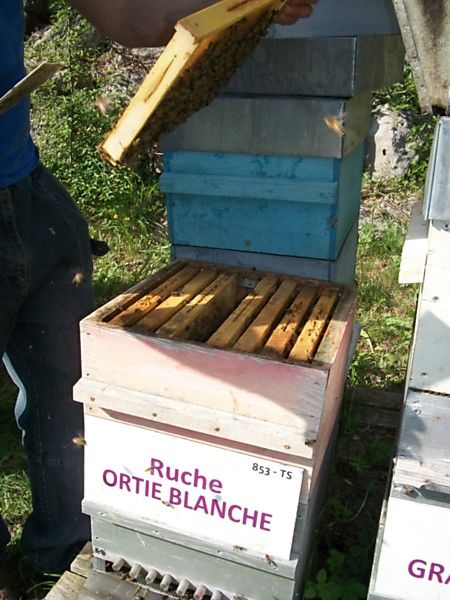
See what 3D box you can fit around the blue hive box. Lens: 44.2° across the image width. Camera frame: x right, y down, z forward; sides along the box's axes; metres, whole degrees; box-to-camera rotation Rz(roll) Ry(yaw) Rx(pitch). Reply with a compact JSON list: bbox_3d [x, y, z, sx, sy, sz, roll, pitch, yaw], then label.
[{"bbox_3d":[0.109,-0.254,1.289,0.364,0.208,0.391,7,21,19],"label":"blue hive box"}]

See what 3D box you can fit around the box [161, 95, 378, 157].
[{"bbox_3d":[0.107,-0.396,1.240,0.376,0.106,0.385,7,21,19],"label":"box"}]

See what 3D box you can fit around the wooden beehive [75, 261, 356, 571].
[{"bbox_3d":[0.007,0.208,1.000,0.360,0.432,0.392,10,21,16],"label":"wooden beehive"}]

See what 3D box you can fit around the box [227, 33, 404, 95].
[{"bbox_3d":[0.177,-0.551,1.290,0.378,0.106,0.385,13,29,27],"label":"box"}]

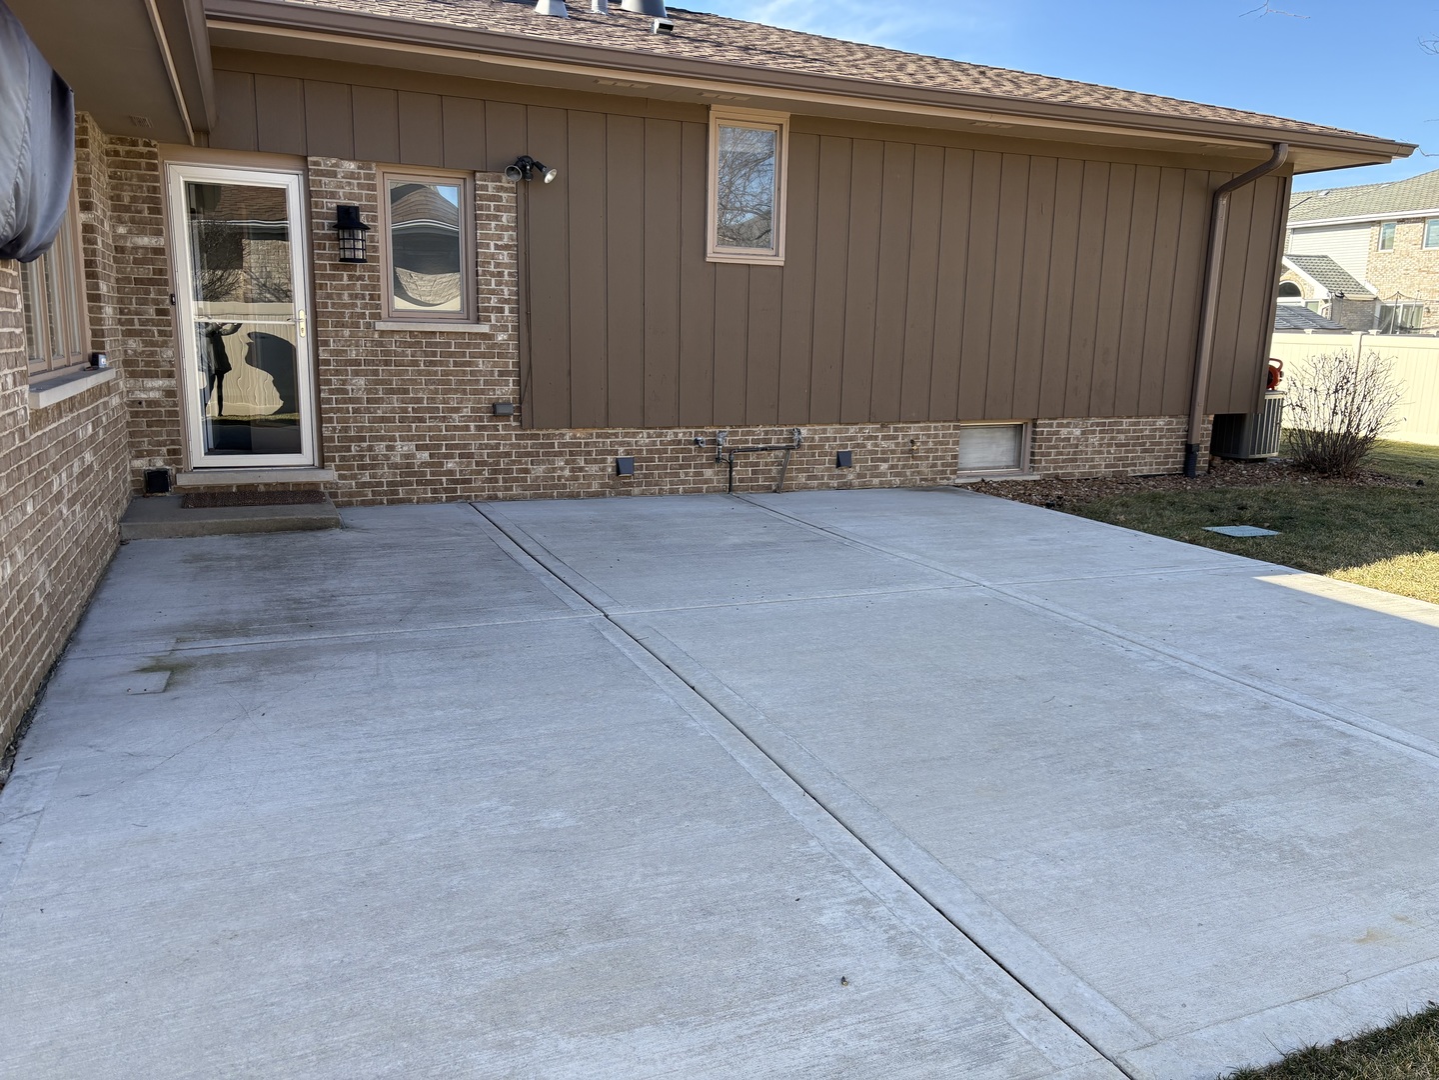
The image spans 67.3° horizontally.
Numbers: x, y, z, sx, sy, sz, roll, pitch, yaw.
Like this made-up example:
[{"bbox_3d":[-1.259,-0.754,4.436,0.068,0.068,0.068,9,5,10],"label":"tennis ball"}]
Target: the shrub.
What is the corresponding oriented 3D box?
[{"bbox_3d":[6.810,-1.391,11.808,1.080,1.300,1.080,-4,12,-23],"label":"shrub"}]

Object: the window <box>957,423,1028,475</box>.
[{"bbox_3d":[2.590,-0.857,10.249,0.850,0.490,0.100,-4,12,-23],"label":"window"}]

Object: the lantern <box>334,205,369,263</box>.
[{"bbox_3d":[-2.543,-2.121,7.479,0.245,0.390,0.260,-4,12,-23],"label":"lantern"}]

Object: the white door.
[{"bbox_3d":[-3.307,-1.525,7.548,0.845,2.060,0.080,-4,12,-23],"label":"white door"}]

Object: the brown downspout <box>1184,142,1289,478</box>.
[{"bbox_3d":[4.977,-2.130,10.488,0.090,3.180,0.710,-4,12,-23],"label":"brown downspout"}]

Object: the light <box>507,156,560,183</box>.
[{"bbox_3d":[-1.374,-2.698,7.869,0.370,0.195,0.210,-4,12,-23],"label":"light"}]

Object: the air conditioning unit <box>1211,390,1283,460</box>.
[{"bbox_3d":[6.094,-1.372,12.688,0.700,0.740,0.700,-7,14,-36],"label":"air conditioning unit"}]

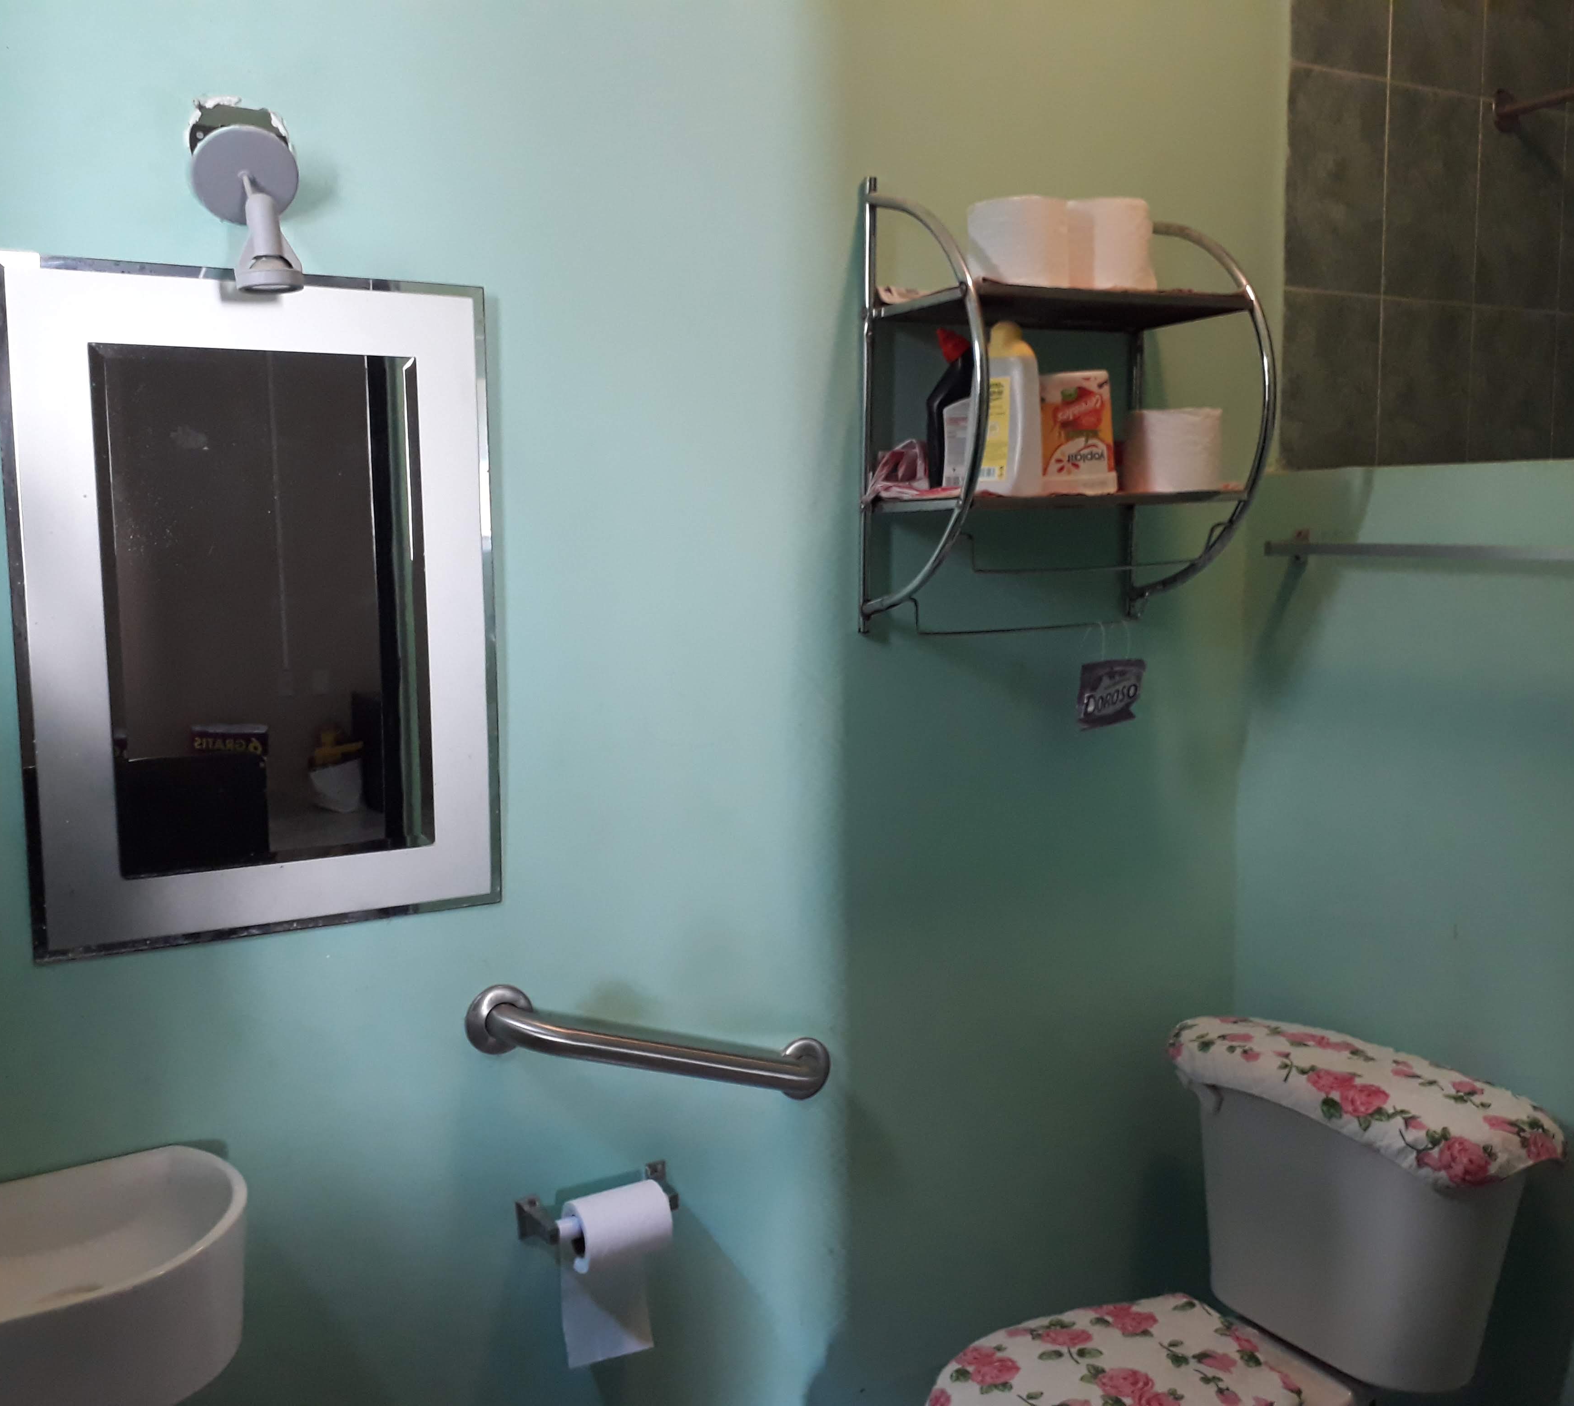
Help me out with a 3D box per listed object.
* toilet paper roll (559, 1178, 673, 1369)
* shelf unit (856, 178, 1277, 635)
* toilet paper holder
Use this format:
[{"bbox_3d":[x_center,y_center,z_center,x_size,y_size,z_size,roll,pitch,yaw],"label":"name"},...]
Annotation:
[{"bbox_3d":[-0.190,0.657,1.652,0.103,0.212,0.082,-4,8,-28],"label":"toilet paper roll"},{"bbox_3d":[0.342,-0.356,1.766,0.451,0.546,0.244,-4,8,-28],"label":"shelf unit"},{"bbox_3d":[-0.209,0.579,1.662,0.185,0.053,0.063,-4,8,-28],"label":"toilet paper holder"}]

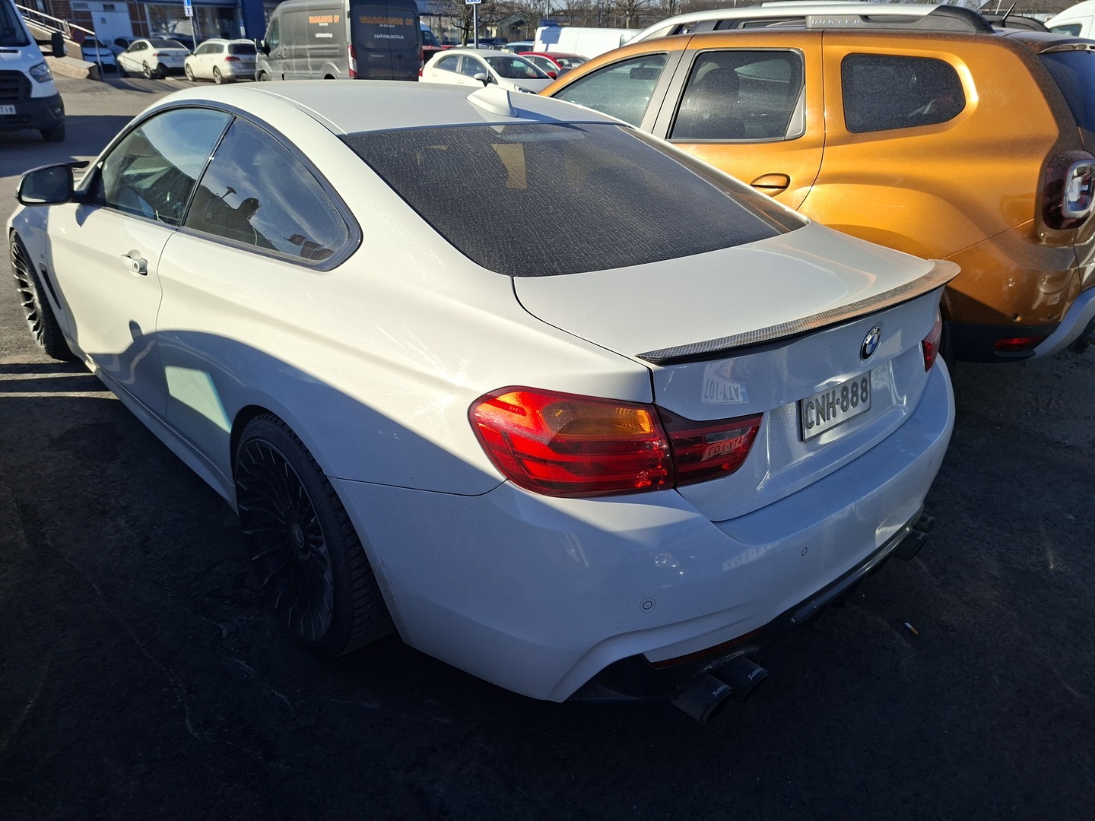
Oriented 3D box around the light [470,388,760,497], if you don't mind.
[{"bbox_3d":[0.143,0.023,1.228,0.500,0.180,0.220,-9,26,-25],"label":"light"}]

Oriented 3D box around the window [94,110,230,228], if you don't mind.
[{"bbox_3d":[-1.277,-0.797,2.344,1.010,0.375,0.060,21,2,41],"label":"window"}]

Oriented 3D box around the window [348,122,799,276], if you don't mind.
[{"bbox_3d":[0.128,-0.618,1.923,1.200,0.120,0.740,-18,49,-40],"label":"window"}]

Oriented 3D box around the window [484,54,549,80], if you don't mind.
[{"bbox_3d":[-0.626,-7.064,15.000,1.300,0.150,0.750,-20,63,-38],"label":"window"}]

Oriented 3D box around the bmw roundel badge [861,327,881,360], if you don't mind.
[{"bbox_3d":[0.664,-0.138,1.498,0.075,0.075,0.014,-18,33,-40],"label":"bmw roundel badge"}]

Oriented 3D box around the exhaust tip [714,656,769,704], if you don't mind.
[{"bbox_3d":[0.387,0.549,1.502,0.100,0.100,0.120,-18,31,-40],"label":"exhaust tip"}]

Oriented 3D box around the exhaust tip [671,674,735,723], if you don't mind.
[{"bbox_3d":[0.309,0.570,1.446,0.100,0.100,0.120,-18,31,-40],"label":"exhaust tip"}]

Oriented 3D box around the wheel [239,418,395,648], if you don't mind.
[{"bbox_3d":[-0.564,0.288,1.846,0.255,0.650,0.650,-16,29,-41],"label":"wheel"}]

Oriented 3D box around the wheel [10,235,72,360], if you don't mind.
[{"bbox_3d":[-2.497,-0.594,3.685,0.245,0.650,0.650,-18,31,-40],"label":"wheel"}]

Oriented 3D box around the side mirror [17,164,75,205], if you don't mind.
[{"bbox_3d":[-1.817,-0.818,2.642,0.195,0.145,0.120,-15,29,-35],"label":"side mirror"}]

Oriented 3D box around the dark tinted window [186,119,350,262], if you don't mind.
[{"bbox_3d":[-0.652,-0.543,1.740,0.830,0.330,0.050,21,1,41],"label":"dark tinted window"}]

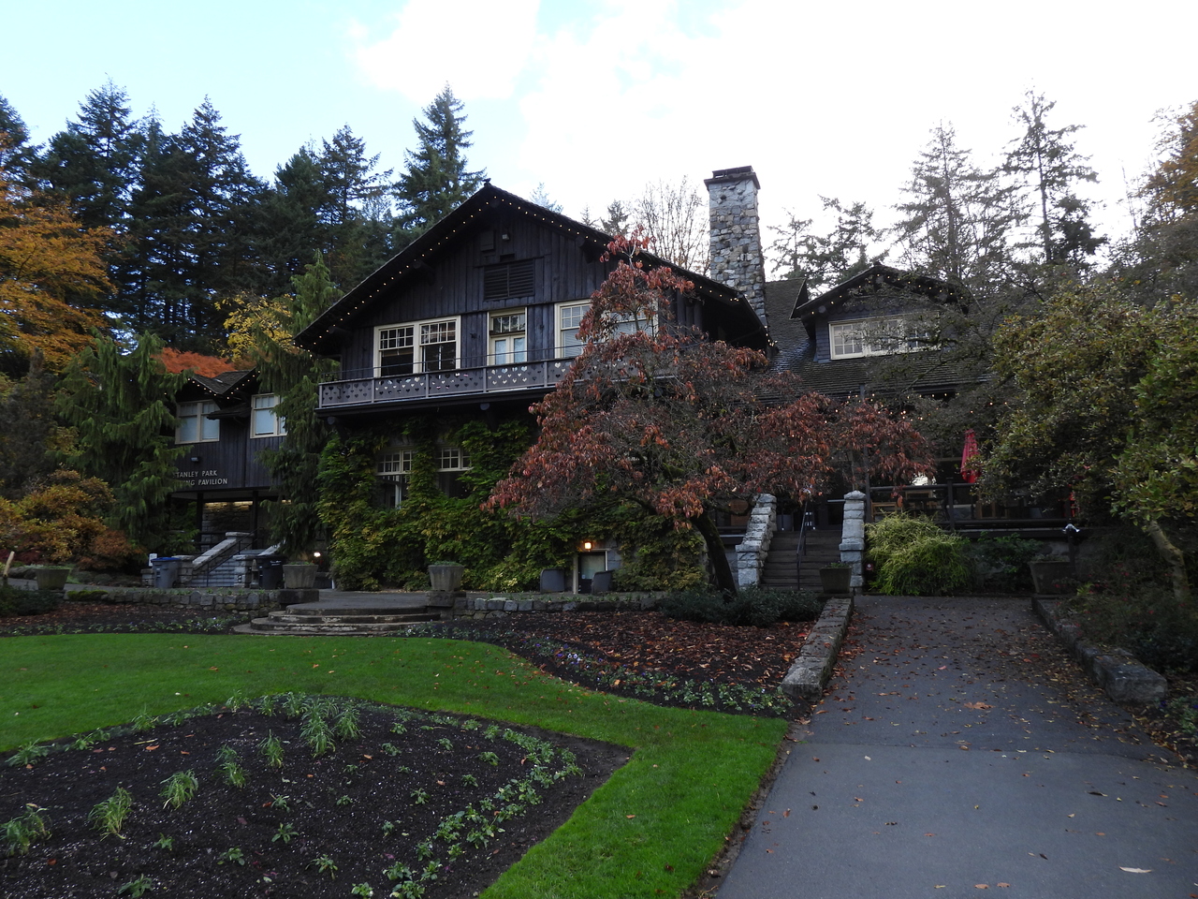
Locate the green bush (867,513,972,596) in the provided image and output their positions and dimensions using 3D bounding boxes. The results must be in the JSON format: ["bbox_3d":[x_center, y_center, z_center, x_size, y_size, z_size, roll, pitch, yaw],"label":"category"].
[{"bbox_3d":[7.189,2.366,18.700,2.200,1.780,1.900,-3,-8,21],"label":"green bush"}]

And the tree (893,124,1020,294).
[{"bbox_3d":[24.135,-7.502,56.185,8.300,30.634,8.300,-3,-7,21],"label":"tree"}]

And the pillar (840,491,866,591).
[{"bbox_3d":[6.178,2.225,20.100,0.550,2.247,2.800,-3,-8,21],"label":"pillar"}]

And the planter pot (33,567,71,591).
[{"bbox_3d":[-14.875,3.539,22.634,0.800,0.570,0.800,-1,-7,0],"label":"planter pot"}]

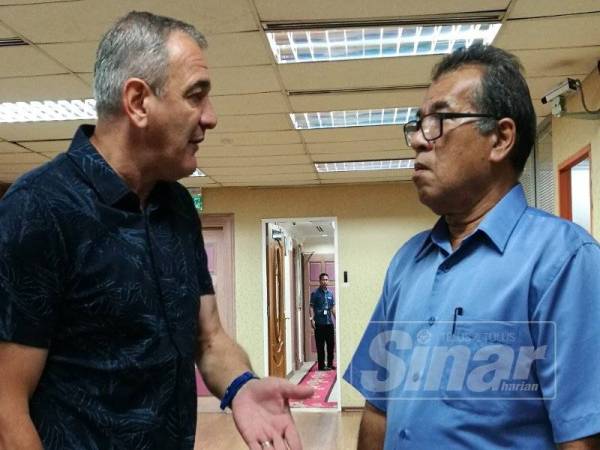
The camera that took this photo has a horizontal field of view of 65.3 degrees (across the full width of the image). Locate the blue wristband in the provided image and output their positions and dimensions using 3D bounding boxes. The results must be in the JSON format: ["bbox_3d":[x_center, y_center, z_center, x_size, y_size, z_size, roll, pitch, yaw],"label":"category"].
[{"bbox_3d":[-0.089,0.254,0.710,0.018,0.070,0.056,36,-24,40],"label":"blue wristband"}]

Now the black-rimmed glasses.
[{"bbox_3d":[0.270,-0.158,0.782,0.142,0.045,0.142,-3,7,-10],"label":"black-rimmed glasses"}]

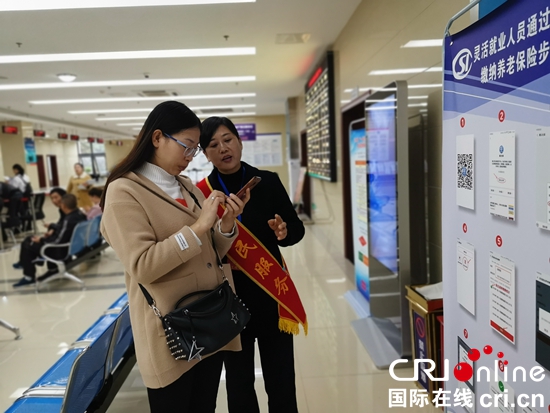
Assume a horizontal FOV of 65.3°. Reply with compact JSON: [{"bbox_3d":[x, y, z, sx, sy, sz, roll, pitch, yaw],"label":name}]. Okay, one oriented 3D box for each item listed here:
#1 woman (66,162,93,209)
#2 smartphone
[{"bbox_3d":[-3.718,-0.072,8.280,0.480,1.550,0.340,-5,6,-18],"label":"woman"},{"bbox_3d":[-0.104,-0.050,1.460,0.150,0.009,0.074,-46,-9,12],"label":"smartphone"}]

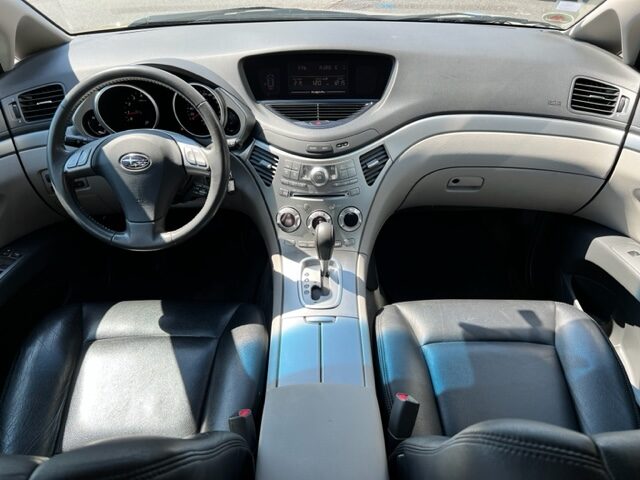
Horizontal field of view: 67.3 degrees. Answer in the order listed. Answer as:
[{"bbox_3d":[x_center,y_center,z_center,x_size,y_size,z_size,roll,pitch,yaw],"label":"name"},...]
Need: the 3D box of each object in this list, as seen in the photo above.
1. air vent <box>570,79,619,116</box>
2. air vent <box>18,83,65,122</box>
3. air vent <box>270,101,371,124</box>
[{"bbox_3d":[0.617,-0.322,1.080,0.090,0.075,0.030,12,29,18],"label":"air vent"},{"bbox_3d":[-0.624,-0.308,1.080,0.088,0.075,0.030,-14,29,-18],"label":"air vent"},{"bbox_3d":[-0.001,-0.300,1.130,0.235,0.053,0.030,-1,15,0],"label":"air vent"}]

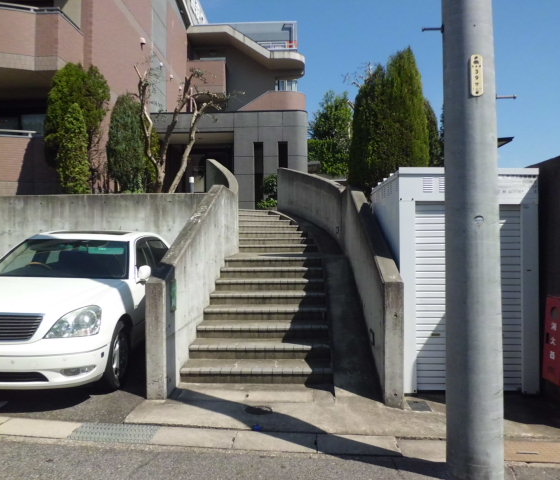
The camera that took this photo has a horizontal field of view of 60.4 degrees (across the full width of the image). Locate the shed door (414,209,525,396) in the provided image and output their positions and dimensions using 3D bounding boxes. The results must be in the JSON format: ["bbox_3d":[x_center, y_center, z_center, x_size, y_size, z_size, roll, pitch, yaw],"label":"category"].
[{"bbox_3d":[1.874,0.558,4.780,1.065,1.880,0.060,0,-1,1],"label":"shed door"}]

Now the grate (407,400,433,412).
[{"bbox_3d":[1.306,1.566,4.500,0.195,0.030,0.270,0,-1,5],"label":"grate"}]

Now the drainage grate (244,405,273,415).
[{"bbox_3d":[-0.185,1.510,4.230,0.245,0.030,0.245,0,-1,0],"label":"drainage grate"}]

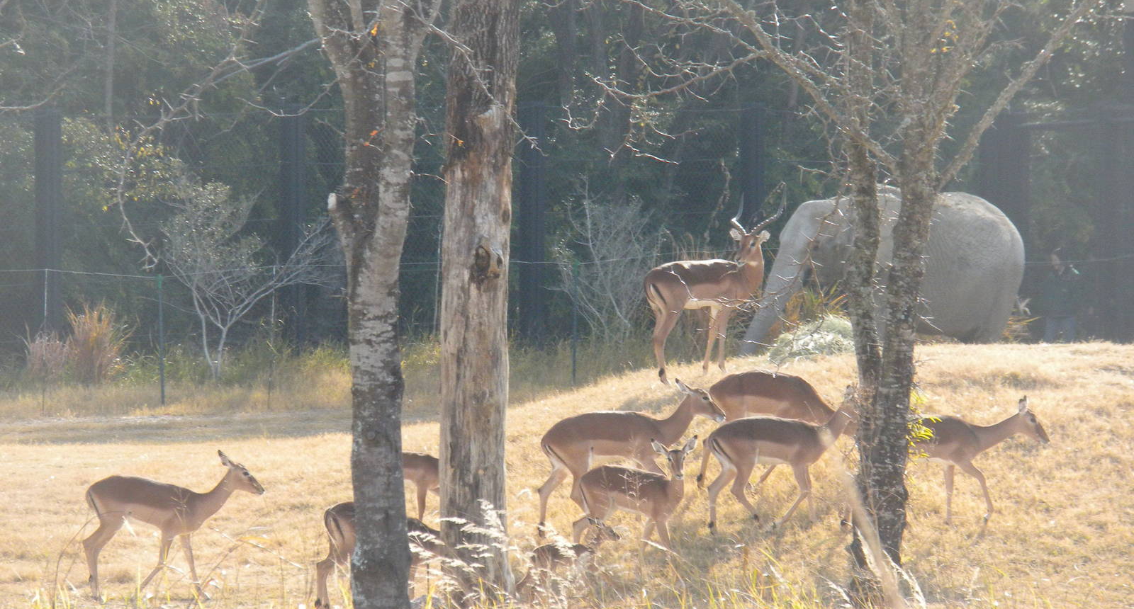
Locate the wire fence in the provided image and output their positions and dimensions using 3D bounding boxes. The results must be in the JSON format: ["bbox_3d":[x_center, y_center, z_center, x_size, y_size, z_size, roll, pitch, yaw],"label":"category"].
[{"bbox_3d":[-0.006,-0.755,97.000,14.000,3.640,0.300,0,1,0],"label":"wire fence"}]

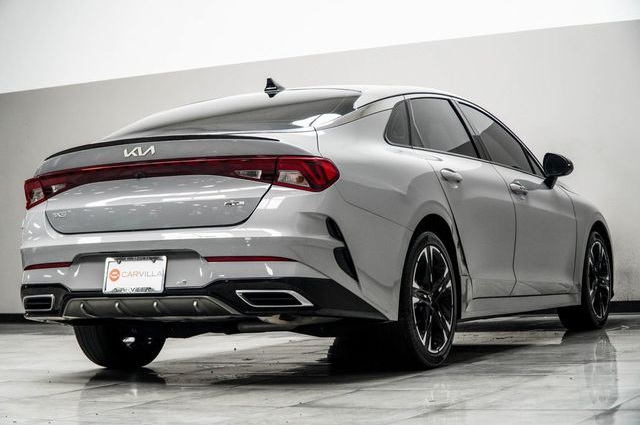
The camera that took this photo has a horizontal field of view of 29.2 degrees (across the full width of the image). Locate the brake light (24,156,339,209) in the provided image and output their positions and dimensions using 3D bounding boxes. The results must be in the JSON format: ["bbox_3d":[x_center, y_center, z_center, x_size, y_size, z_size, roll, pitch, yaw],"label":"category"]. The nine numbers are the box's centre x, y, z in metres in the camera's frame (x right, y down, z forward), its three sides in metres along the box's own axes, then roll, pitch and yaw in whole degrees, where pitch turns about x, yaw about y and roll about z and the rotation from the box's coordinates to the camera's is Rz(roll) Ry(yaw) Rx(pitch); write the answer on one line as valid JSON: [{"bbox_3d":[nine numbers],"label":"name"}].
[{"bbox_3d":[-0.700,-0.135,5.260,1.650,0.180,0.250,-3,-3,28],"label":"brake light"}]

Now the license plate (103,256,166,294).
[{"bbox_3d":[-0.768,0.261,5.090,0.312,0.160,0.020,-3,-11,28],"label":"license plate"}]

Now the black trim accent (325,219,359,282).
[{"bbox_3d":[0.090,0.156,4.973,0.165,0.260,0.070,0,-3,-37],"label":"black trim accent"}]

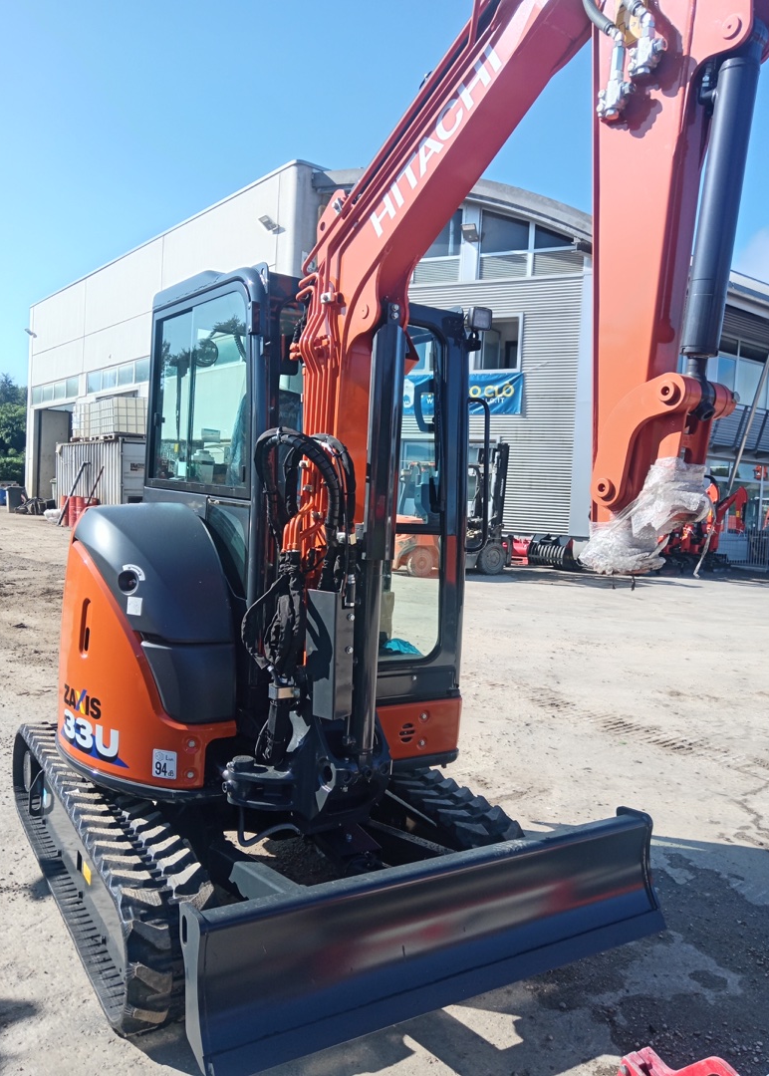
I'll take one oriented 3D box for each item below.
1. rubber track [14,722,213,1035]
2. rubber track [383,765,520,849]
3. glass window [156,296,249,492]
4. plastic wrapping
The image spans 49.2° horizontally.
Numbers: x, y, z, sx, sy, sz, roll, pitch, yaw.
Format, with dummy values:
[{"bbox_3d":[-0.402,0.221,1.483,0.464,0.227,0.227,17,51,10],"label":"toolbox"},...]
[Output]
[{"bbox_3d":[-1.153,1.188,3.336,0.310,0.470,2.080,2,5,-32],"label":"rubber track"},{"bbox_3d":[-0.098,1.217,4.007,0.310,0.470,2.080,2,5,-32],"label":"rubber track"},{"bbox_3d":[-0.755,-0.582,3.392,0.040,0.720,1.130,2,5,-32],"label":"glass window"},{"bbox_3d":[0.566,-0.049,1.815,0.180,0.240,0.210,2,5,-32],"label":"plastic wrapping"}]

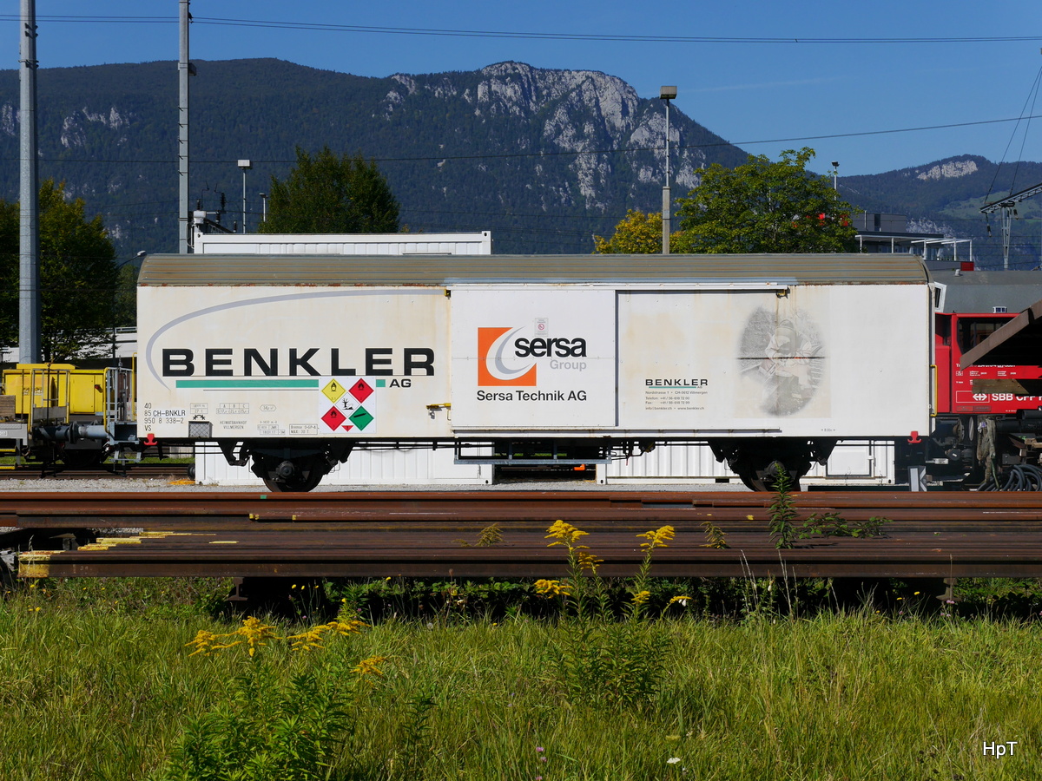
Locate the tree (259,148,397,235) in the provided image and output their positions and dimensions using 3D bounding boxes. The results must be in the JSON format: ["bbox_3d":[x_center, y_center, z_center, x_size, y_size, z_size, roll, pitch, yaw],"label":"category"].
[{"bbox_3d":[-7.461,-3.658,88.000,6.000,11.860,6.000,0,-1,0],"label":"tree"}]

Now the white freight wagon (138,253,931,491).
[{"bbox_3d":[0.124,-0.243,37.400,13.100,4.077,2.800,0,-1,0],"label":"white freight wagon"}]

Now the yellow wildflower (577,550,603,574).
[{"bbox_3d":[0.316,0.785,10.200,0.119,0.103,0.115,0,0,0],"label":"yellow wildflower"}]

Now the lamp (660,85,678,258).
[{"bbox_3d":[4.335,-3.481,66.000,0.500,11.120,0.500,0,-1,0],"label":"lamp"}]

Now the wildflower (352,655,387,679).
[{"bbox_3d":[-0.578,1.055,8.500,0.140,0.095,0.125,0,-1,0],"label":"wildflower"}]

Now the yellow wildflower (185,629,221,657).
[{"bbox_3d":[-1.200,0.951,8.400,0.138,0.105,0.130,0,0,0],"label":"yellow wildflower"}]

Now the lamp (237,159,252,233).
[{"bbox_3d":[-9.933,-3.100,80.000,0.480,10.400,0.700,0,0,0],"label":"lamp"}]

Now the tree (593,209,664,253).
[{"bbox_3d":[3.938,-2.066,78.000,5.000,8.500,5.000,0,-1,0],"label":"tree"}]

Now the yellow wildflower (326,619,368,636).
[{"bbox_3d":[-0.677,0.924,8.700,0.163,0.068,0.140,0,0,0],"label":"yellow wildflower"}]

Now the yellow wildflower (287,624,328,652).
[{"bbox_3d":[-0.817,0.946,8.500,0.166,0.100,0.135,0,-1,0],"label":"yellow wildflower"}]

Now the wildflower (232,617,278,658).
[{"bbox_3d":[-1.004,0.932,8.400,0.177,0.157,0.165,0,0,0],"label":"wildflower"}]

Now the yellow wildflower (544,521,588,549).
[{"bbox_3d":[0.221,0.701,10.800,0.220,0.152,0.190,0,-1,0],"label":"yellow wildflower"}]

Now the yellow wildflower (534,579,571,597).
[{"bbox_3d":[0.142,0.887,10.000,0.172,0.086,0.150,0,0,0],"label":"yellow wildflower"}]

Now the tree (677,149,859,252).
[{"bbox_3d":[7.654,-2.800,70.000,6.000,9.650,6.000,0,0,0],"label":"tree"}]

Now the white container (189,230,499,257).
[{"bbox_3d":[-3.651,-1.956,46.720,6.060,2.590,2.440,0,-1,0],"label":"white container"}]

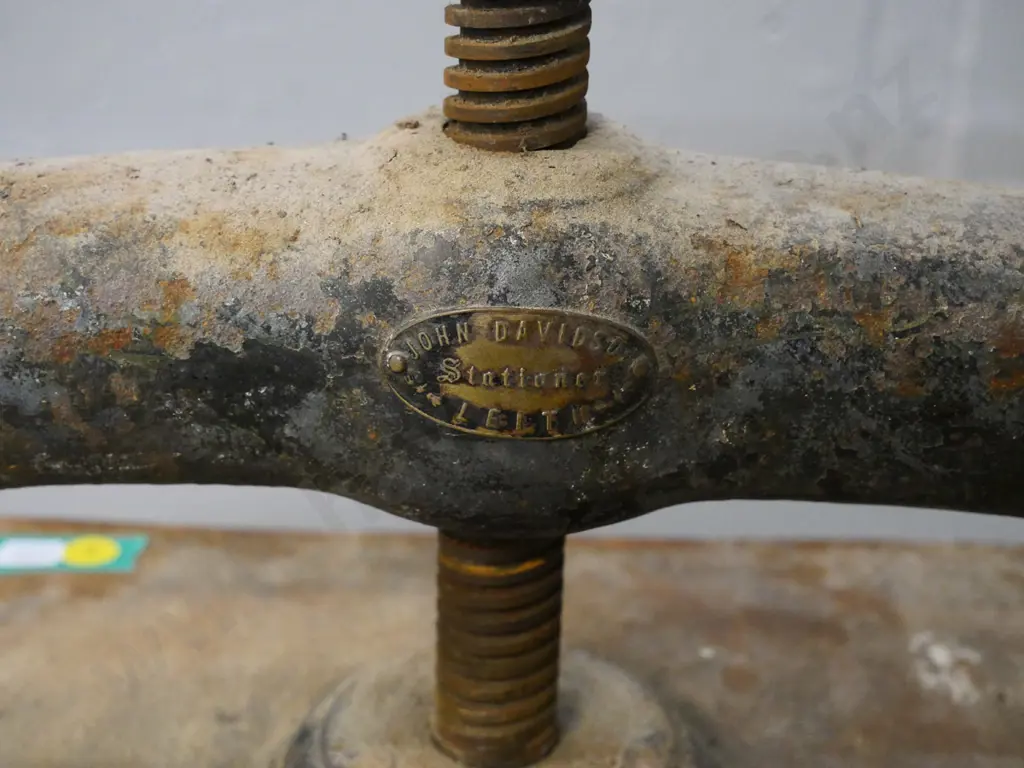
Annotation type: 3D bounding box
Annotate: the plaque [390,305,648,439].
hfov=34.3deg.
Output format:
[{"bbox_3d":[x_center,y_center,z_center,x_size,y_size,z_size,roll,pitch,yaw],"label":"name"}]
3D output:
[{"bbox_3d":[0.002,-0.003,0.385,0.064,0.032,0.007,2,18,0],"label":"plaque"}]

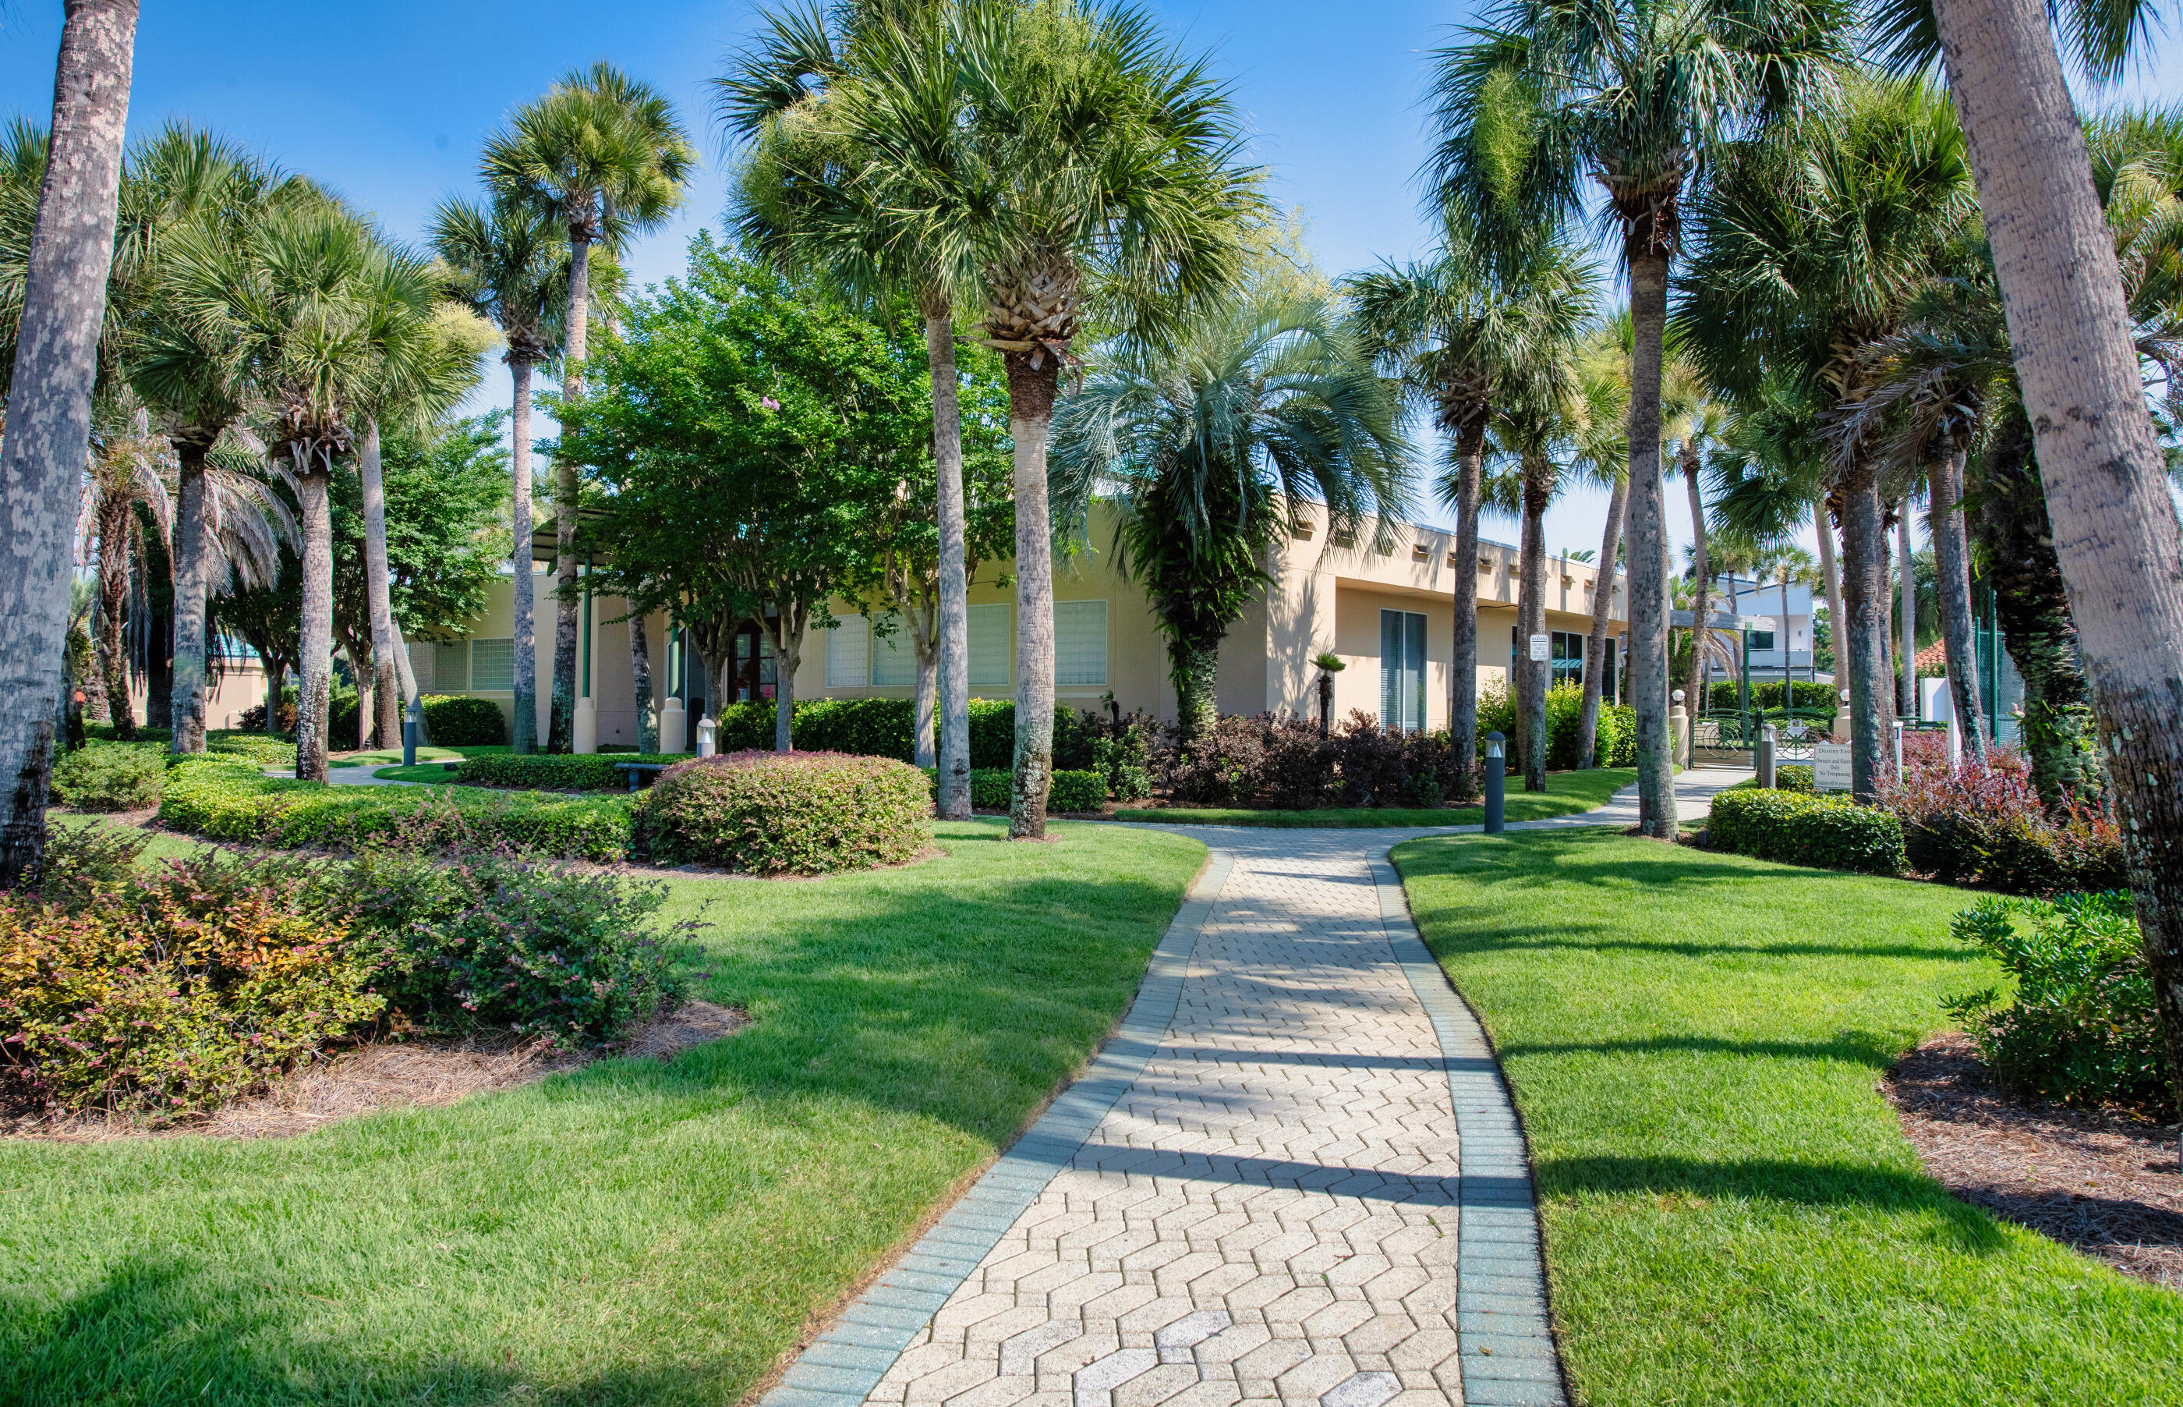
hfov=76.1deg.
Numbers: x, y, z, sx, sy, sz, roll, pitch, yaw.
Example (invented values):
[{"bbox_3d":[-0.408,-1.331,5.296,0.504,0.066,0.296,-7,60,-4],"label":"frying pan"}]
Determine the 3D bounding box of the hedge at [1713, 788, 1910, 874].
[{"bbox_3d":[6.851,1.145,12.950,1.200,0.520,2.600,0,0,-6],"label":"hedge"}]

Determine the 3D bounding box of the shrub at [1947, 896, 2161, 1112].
[{"bbox_3d":[3.686,1.051,5.302,0.850,0.720,0.850,0,0,0],"label":"shrub"}]

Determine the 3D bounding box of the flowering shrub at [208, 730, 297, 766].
[{"bbox_3d":[-16.726,0.913,28.002,1.800,0.620,1.600,0,0,0],"label":"flowering shrub"}]

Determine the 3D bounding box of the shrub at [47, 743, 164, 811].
[{"bbox_3d":[-12.051,0.858,17.000,1.700,0.790,1.400,0,0,-12],"label":"shrub"}]

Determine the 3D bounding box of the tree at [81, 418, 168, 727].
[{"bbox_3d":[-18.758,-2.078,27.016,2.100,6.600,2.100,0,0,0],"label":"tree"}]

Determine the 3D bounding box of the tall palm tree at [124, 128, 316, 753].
[{"bbox_3d":[-12.319,-3.208,19.822,3.200,9.000,3.200,0,0,0],"label":"tall palm tree"}]

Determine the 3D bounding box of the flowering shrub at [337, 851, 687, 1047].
[{"bbox_3d":[-2.577,0.966,6.150,1.550,0.690,1.300,0,0,-6],"label":"flowering shrub"}]

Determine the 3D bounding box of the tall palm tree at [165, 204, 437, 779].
[{"bbox_3d":[-10.867,-2.749,19.220,3.400,8.100,3.300,0,0,0],"label":"tall palm tree"}]

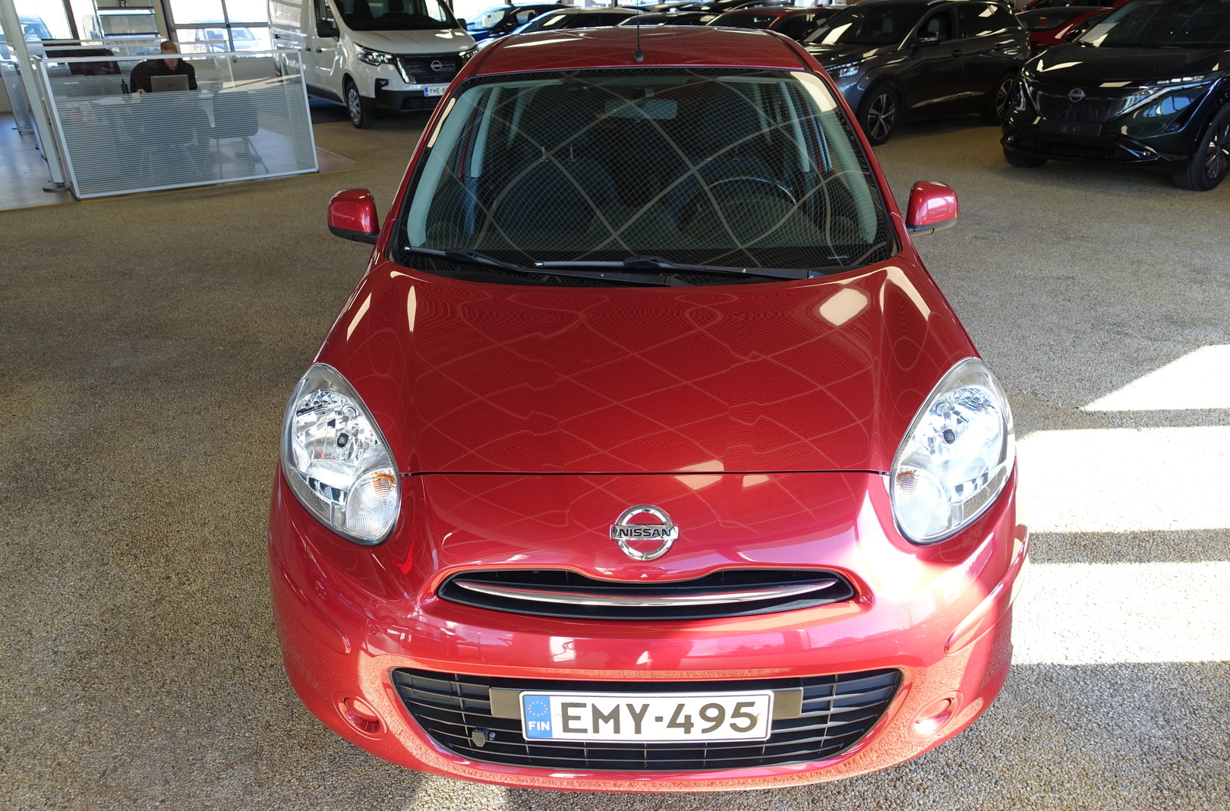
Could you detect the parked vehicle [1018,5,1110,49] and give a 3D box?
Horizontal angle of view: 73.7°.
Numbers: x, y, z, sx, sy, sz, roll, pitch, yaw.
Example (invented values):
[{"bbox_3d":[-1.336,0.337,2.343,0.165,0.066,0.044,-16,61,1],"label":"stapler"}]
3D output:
[{"bbox_3d":[8.844,-7.111,16.153,4.350,1.460,1.800,-16,30,-28],"label":"parked vehicle"}]

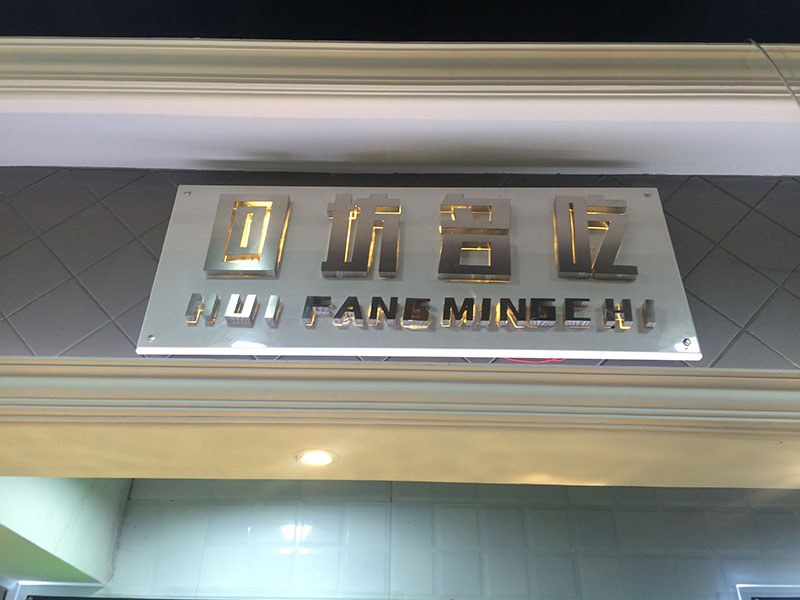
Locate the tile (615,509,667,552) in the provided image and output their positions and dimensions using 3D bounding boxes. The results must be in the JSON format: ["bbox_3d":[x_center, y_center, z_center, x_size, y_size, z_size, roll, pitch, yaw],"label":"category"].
[{"bbox_3d":[0.792,0.762,2.209,0.148,0.148,0.010,1,-33,0],"label":"tile"}]

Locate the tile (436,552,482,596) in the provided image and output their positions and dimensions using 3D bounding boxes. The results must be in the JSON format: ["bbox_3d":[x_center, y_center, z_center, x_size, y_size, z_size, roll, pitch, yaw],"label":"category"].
[{"bbox_3d":[0.190,0.876,2.128,0.148,0.148,0.010,1,-33,0],"label":"tile"}]

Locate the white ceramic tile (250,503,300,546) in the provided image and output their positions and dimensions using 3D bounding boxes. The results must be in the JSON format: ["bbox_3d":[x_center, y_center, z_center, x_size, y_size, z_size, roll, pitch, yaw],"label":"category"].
[{"bbox_3d":[-0.408,0.739,2.212,0.148,0.148,0.010,1,-33,0],"label":"white ceramic tile"}]

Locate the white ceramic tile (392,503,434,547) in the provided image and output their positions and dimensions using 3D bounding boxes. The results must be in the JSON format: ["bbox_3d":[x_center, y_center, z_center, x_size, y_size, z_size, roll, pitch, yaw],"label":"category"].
[{"bbox_3d":[0.043,0.746,2.210,0.147,0.147,0.010,1,-31,0],"label":"white ceramic tile"}]

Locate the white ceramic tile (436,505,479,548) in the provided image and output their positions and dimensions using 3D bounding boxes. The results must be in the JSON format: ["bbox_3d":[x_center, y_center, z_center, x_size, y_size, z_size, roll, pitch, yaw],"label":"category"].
[{"bbox_3d":[0.193,0.748,2.209,0.147,0.147,0.010,1,-31,0],"label":"white ceramic tile"}]

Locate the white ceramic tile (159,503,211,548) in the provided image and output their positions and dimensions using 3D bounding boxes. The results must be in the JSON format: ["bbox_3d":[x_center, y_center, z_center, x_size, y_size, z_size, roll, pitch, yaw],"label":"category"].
[{"bbox_3d":[-0.708,0.733,2.212,0.148,0.148,0.010,1,-33,0],"label":"white ceramic tile"}]

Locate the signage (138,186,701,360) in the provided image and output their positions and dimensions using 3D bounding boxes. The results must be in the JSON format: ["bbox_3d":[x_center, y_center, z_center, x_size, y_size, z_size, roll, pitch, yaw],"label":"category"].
[{"bbox_3d":[0.041,-0.079,1.405,1.088,0.425,0.065,0,-33,0],"label":"signage"}]

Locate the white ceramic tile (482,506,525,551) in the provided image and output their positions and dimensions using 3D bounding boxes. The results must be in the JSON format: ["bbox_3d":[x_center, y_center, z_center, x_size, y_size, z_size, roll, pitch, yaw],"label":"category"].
[{"bbox_3d":[0.343,0.750,2.208,0.147,0.147,0.010,1,-31,0],"label":"white ceramic tile"}]

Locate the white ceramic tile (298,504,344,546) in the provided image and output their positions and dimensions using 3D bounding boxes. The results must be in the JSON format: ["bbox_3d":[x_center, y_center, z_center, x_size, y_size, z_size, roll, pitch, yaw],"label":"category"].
[{"bbox_3d":[-0.258,0.742,2.213,0.147,0.147,0.010,1,-31,0],"label":"white ceramic tile"}]

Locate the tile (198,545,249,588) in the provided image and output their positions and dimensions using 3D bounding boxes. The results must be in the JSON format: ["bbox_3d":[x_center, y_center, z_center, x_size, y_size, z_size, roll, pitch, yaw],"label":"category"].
[{"bbox_3d":[-0.560,0.861,2.129,0.148,0.148,0.010,1,-33,0],"label":"tile"}]

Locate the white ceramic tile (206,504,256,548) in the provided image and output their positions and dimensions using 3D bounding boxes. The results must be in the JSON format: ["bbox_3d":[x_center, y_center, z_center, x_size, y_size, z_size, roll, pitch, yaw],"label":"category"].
[{"bbox_3d":[-0.557,0.738,2.215,0.147,0.147,0.010,1,-31,0],"label":"white ceramic tile"}]

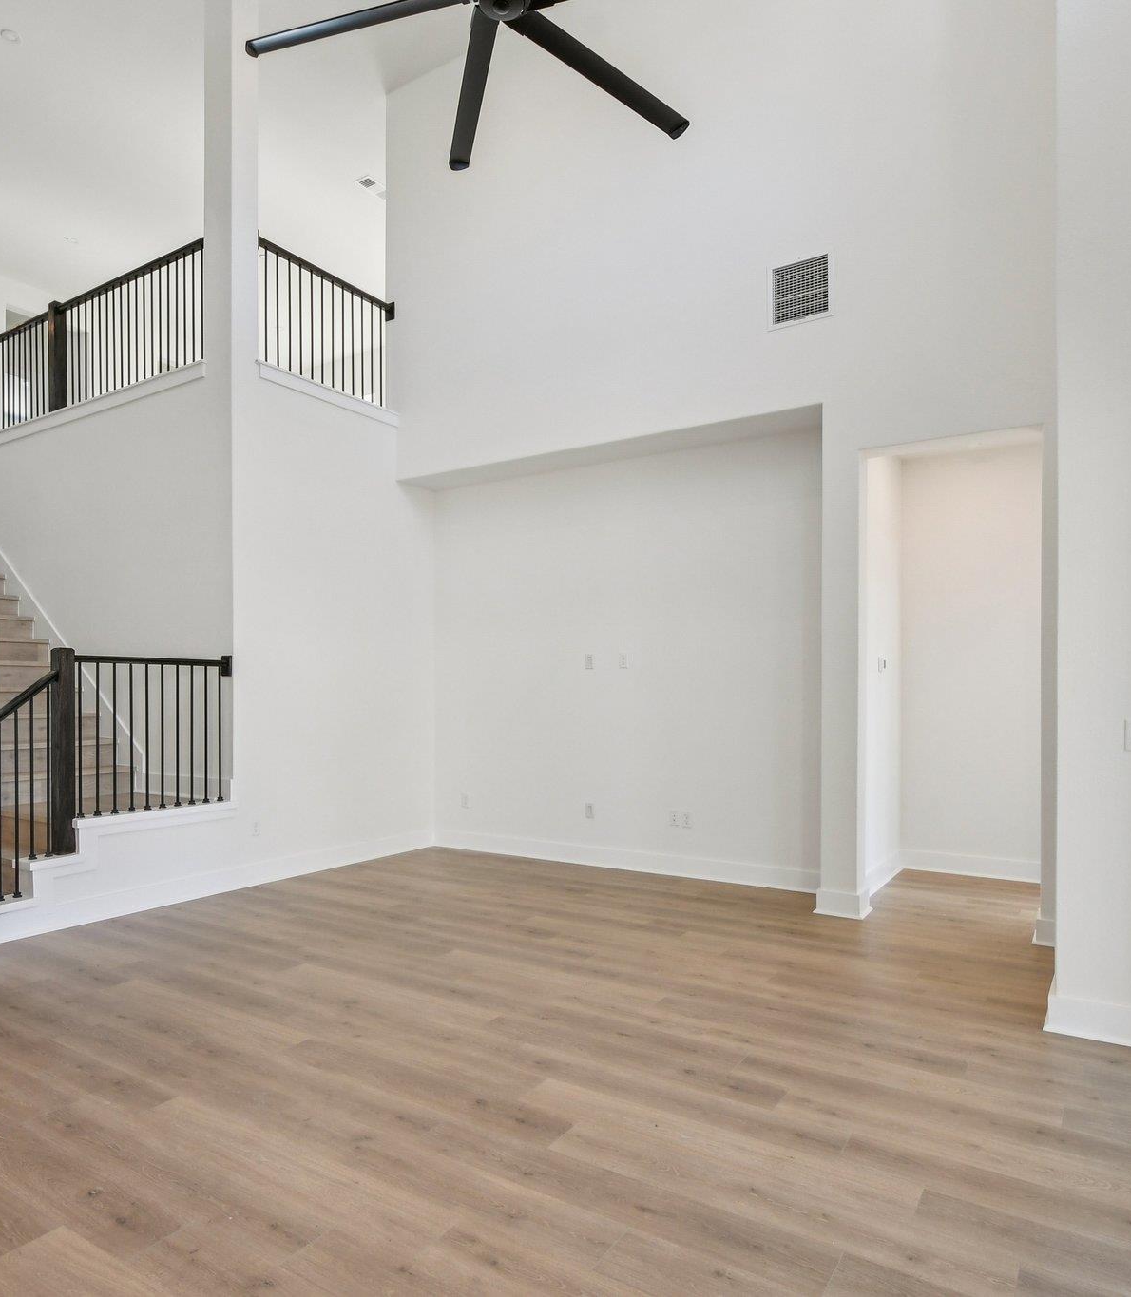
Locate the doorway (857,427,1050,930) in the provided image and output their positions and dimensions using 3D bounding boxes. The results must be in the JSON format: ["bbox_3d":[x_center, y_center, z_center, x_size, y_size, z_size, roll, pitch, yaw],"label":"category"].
[{"bbox_3d":[2.123,0.201,4.497,0.934,2.690,0.140,-1,-2,31],"label":"doorway"}]

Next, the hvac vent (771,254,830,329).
[{"bbox_3d":[1.410,-2.139,4.851,0.395,0.405,0.025,-1,-2,31],"label":"hvac vent"}]

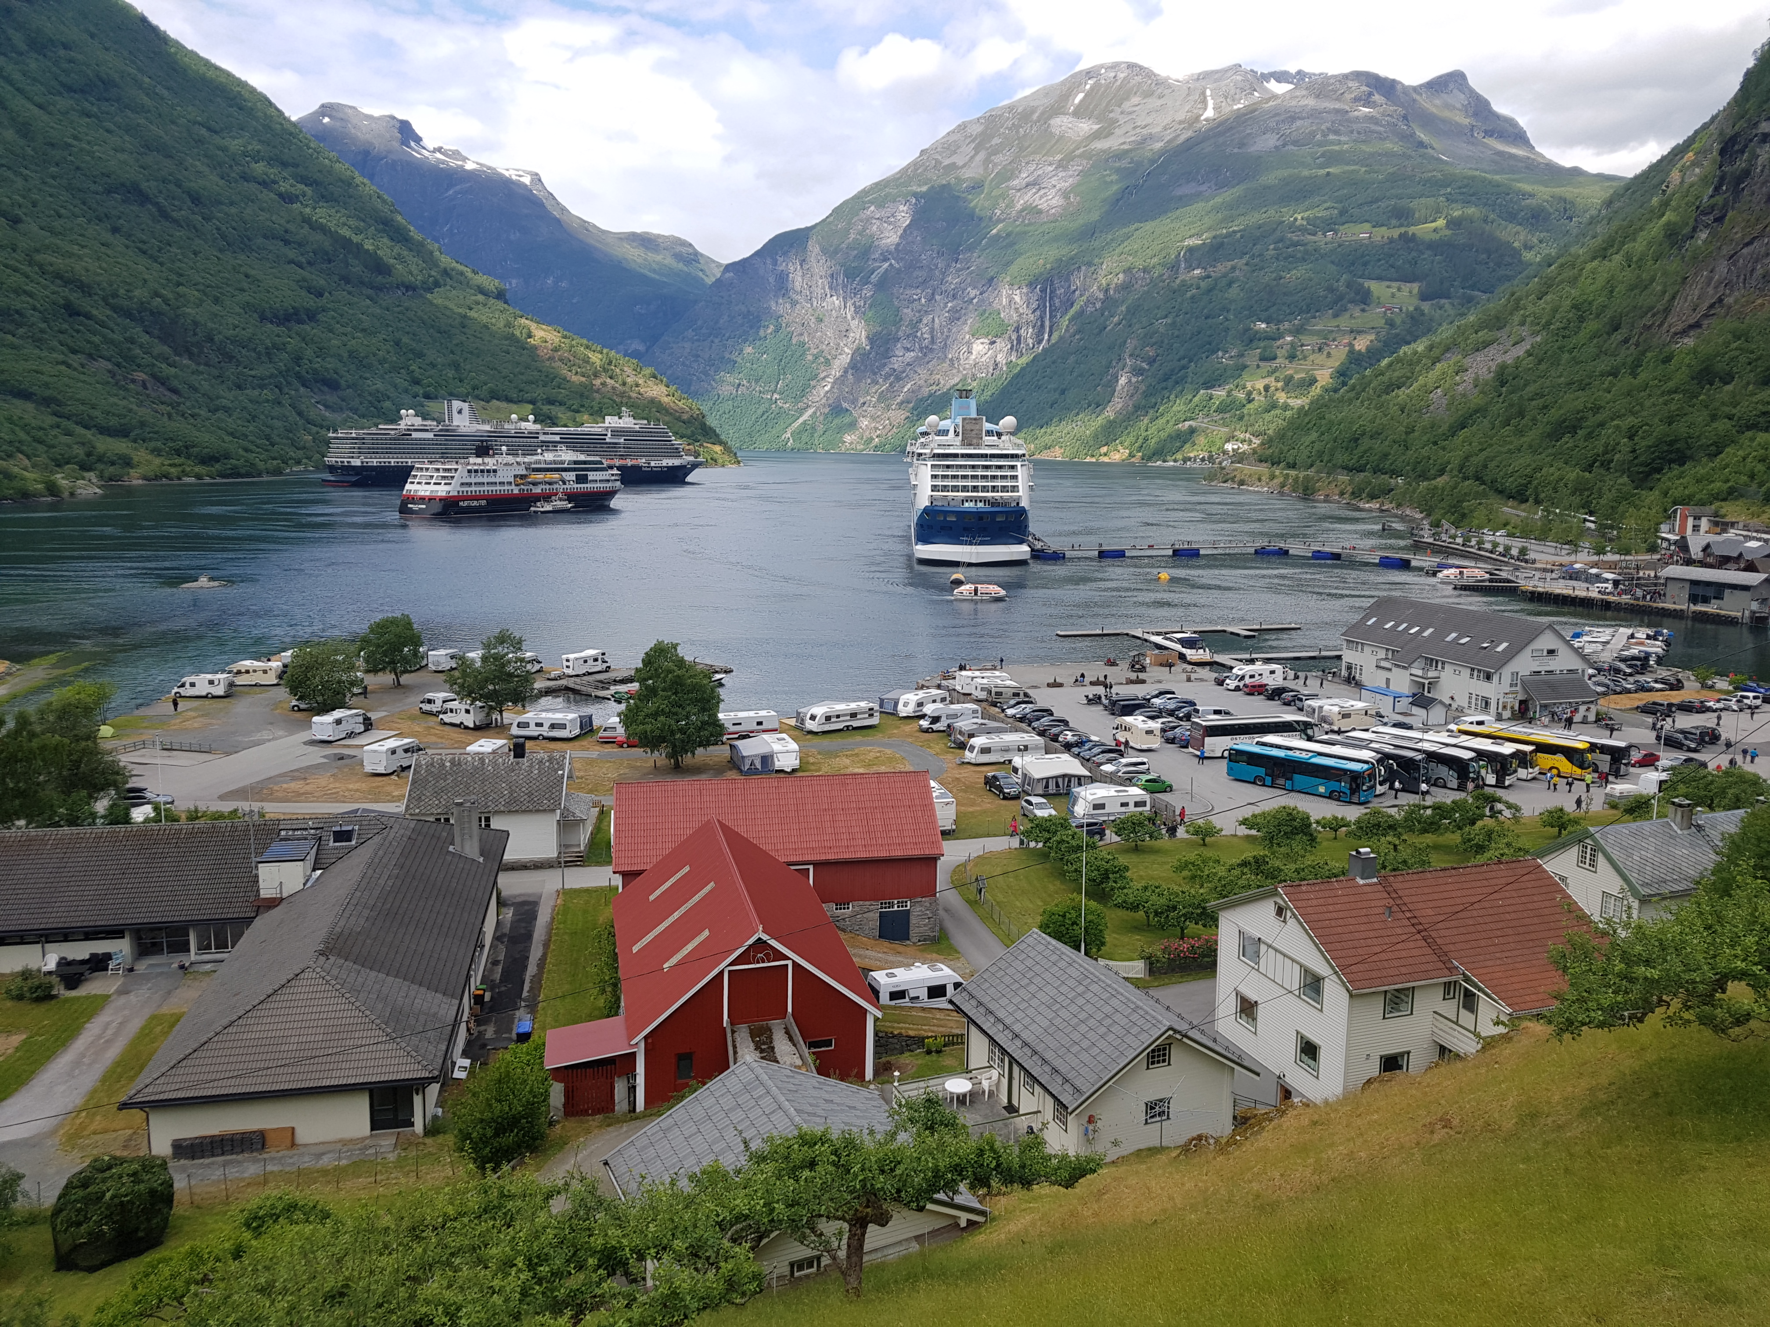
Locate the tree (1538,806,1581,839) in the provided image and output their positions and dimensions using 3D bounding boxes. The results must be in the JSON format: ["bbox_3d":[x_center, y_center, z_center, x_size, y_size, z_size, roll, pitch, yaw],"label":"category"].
[{"bbox_3d":[55.350,13.000,108.930,3.200,2.600,3.200,1,9,0],"label":"tree"}]

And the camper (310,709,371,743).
[{"bbox_3d":[-56.520,6.420,138.670,2.310,2.870,6.900,4,10,14],"label":"camper"}]

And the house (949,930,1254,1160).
[{"bbox_3d":[7.058,12.437,44.617,6.793,4.314,8.741,-3,10,-21],"label":"house"}]

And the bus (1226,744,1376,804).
[{"bbox_3d":[38.050,10.060,121.990,12.730,3.270,2.550,9,12,40],"label":"bus"}]

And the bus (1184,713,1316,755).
[{"bbox_3d":[38.670,7.540,138.720,13.330,3.710,2.550,-2,10,-16],"label":"bus"}]

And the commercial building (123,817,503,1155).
[{"bbox_3d":[-28.492,14.647,72.701,12.328,5.512,36.363,-2,10,-12],"label":"commercial building"}]

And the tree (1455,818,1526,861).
[{"bbox_3d":[46.003,13.748,100.871,4.800,3.600,4.800,5,11,24],"label":"tree"}]

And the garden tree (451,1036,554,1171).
[{"bbox_3d":[-14.715,16.946,51.071,3.800,5.100,4.300,0,10,0],"label":"garden tree"}]

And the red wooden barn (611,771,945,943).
[{"bbox_3d":[-7.188,12.617,86.908,20.400,10.300,9.000,-1,10,-11],"label":"red wooden barn"}]

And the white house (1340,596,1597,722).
[{"bbox_3d":[71.238,-1.309,163.511,13.800,10.400,32.800,-3,10,-15],"label":"white house"}]

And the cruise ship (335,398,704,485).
[{"bbox_3d":[-232.530,-150.090,903.360,35.000,56.000,298.480,9,12,39],"label":"cruise ship"}]

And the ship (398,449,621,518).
[{"bbox_3d":[-160.379,-85.124,602.364,21.500,30.500,135.500,5,11,25],"label":"ship"}]

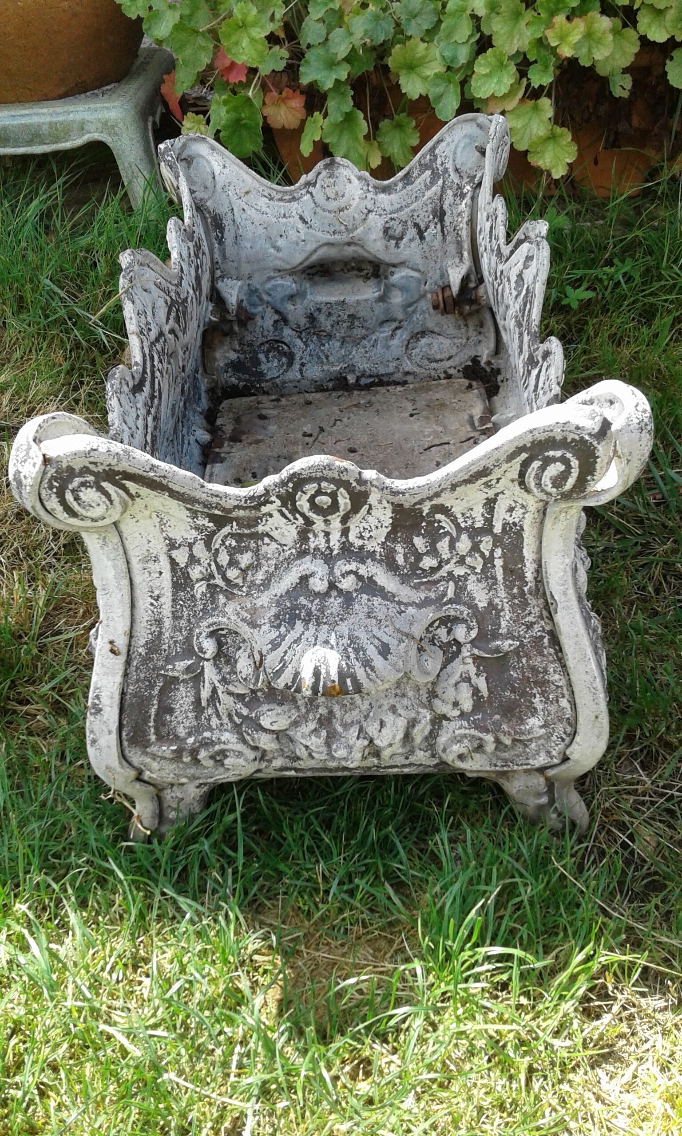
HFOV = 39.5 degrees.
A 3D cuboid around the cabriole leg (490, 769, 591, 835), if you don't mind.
[{"bbox_3d":[0.142,0.152,0.692,0.070,0.071,0.057,-2,40,2],"label":"cabriole leg"}]

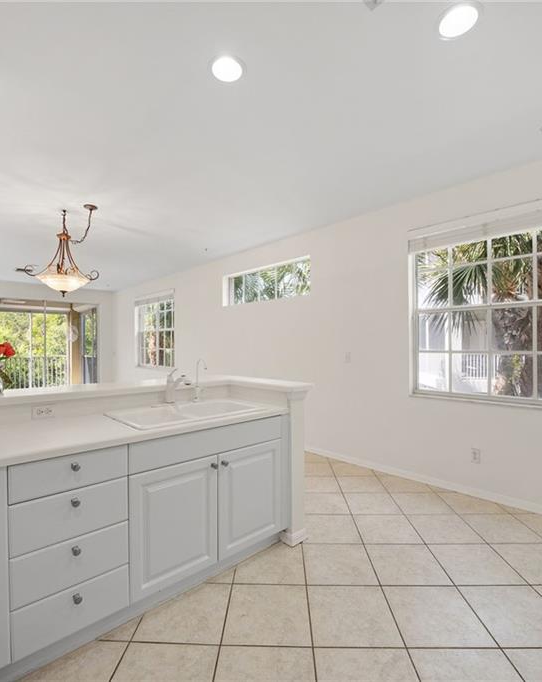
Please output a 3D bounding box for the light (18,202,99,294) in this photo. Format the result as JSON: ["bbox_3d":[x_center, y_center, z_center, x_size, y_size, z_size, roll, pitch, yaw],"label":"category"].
[{"bbox_3d":[-2.180,-0.925,3.600,0.700,0.910,0.700,0,0,0],"label":"light"}]

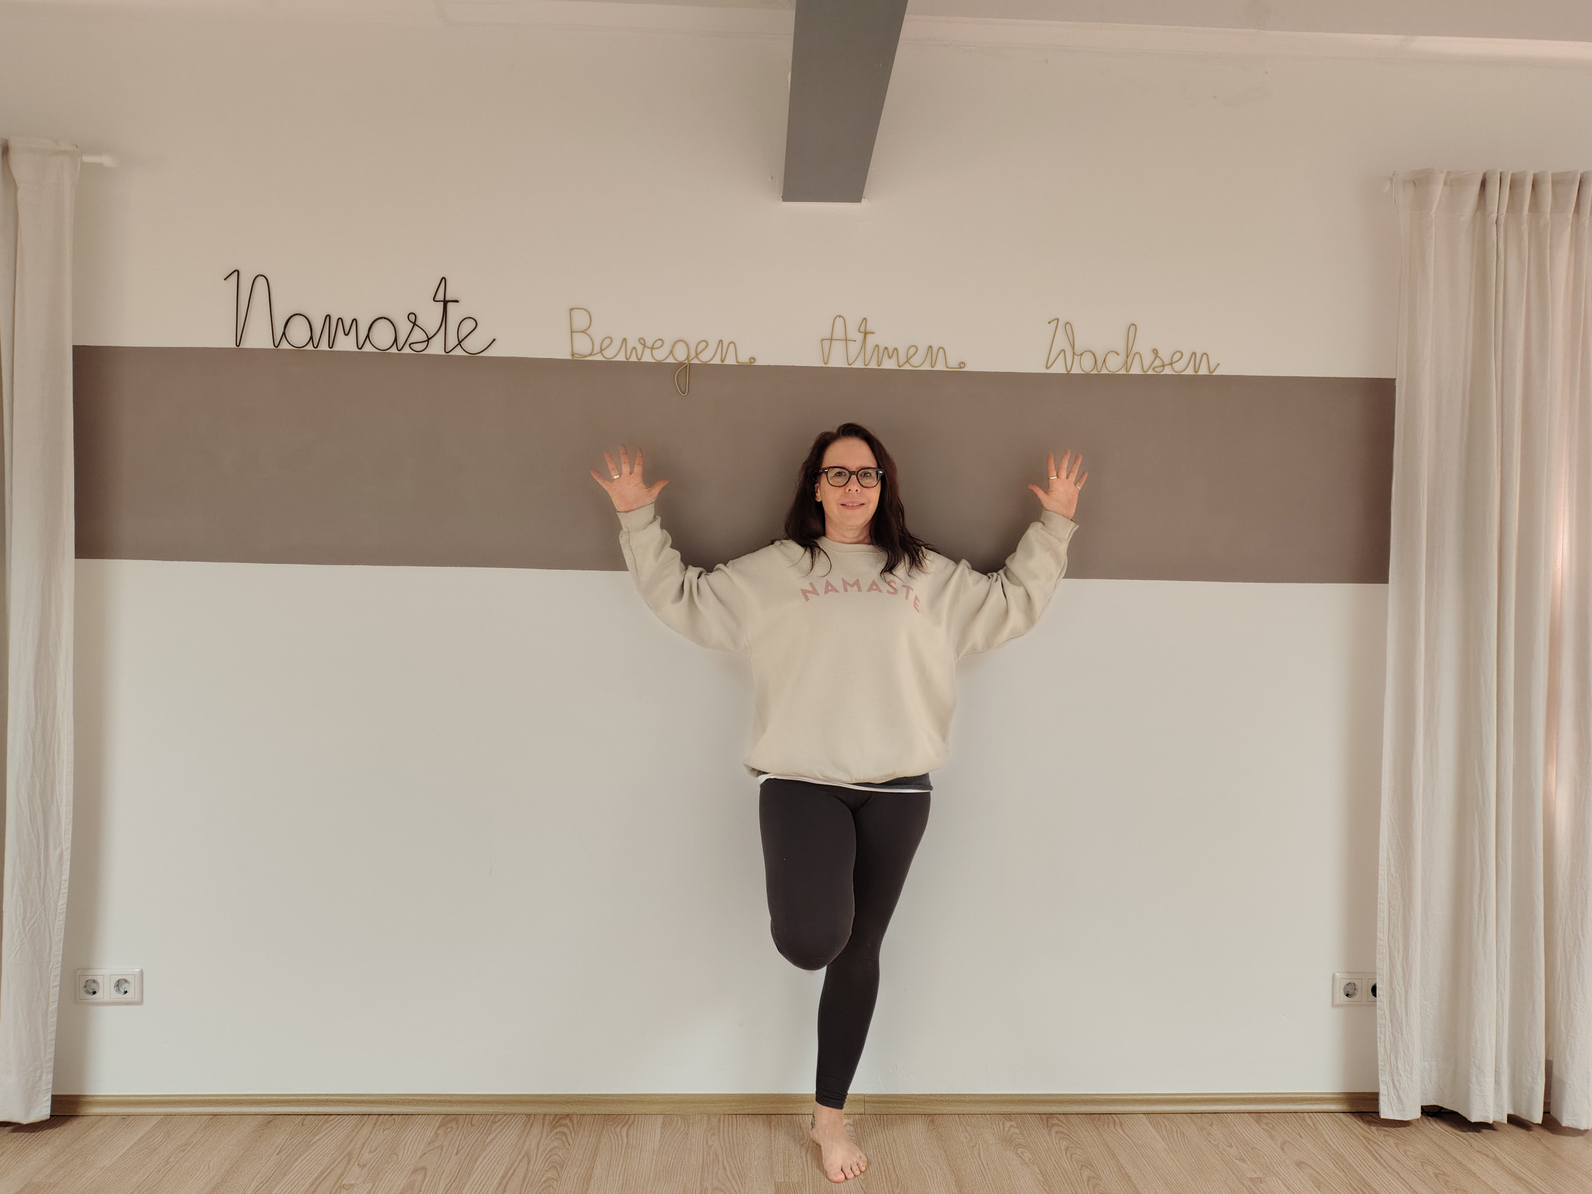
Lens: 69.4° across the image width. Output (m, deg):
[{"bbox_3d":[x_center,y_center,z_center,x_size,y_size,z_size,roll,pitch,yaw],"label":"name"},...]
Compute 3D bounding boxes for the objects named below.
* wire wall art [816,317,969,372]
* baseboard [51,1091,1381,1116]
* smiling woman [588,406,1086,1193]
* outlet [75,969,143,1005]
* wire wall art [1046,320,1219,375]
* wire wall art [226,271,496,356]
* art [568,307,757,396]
[{"bbox_3d":[0.237,-0.617,2.786,0.352,0.124,0.009,1,-1,-2],"label":"wire wall art"},{"bbox_3d":[-0.143,1.209,2.741,3.310,0.049,0.018,1,-1,-2],"label":"baseboard"},{"bbox_3d":[0.091,0.422,2.561,1.135,1.625,0.400,1,-1,-2],"label":"smiling woman"},{"bbox_3d":[-1.604,0.912,2.686,0.156,0.084,0.012,1,-1,-2],"label":"outlet"},{"bbox_3d":[0.826,-0.609,2.811,0.430,0.135,0.009,1,-1,-2],"label":"wire wall art"},{"bbox_3d":[-1.034,-0.675,2.732,0.639,0.185,0.009,1,-1,-2],"label":"wire wall art"},{"bbox_3d":[-0.319,-0.586,2.761,0.447,0.205,0.009,1,-1,-2],"label":"art"}]

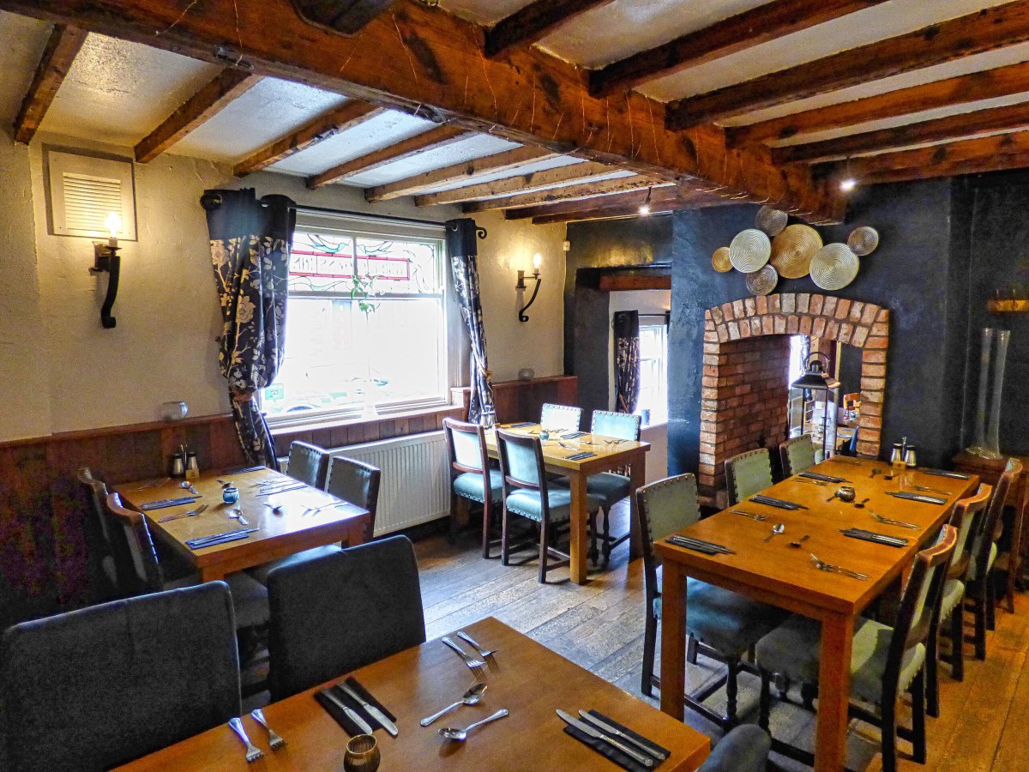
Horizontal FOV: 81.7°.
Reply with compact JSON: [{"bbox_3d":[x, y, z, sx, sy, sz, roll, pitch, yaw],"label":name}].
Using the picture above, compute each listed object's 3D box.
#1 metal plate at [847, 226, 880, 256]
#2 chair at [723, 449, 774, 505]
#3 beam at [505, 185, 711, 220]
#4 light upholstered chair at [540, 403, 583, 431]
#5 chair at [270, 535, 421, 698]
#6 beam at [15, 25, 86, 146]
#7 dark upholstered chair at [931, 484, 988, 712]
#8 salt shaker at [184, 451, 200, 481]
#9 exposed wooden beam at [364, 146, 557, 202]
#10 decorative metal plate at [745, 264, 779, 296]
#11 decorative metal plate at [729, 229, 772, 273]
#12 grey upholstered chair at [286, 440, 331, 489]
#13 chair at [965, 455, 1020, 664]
[{"bbox_3d":[2.038,-0.848,3.473,0.025,0.170,0.170,-7,10,-43],"label":"metal plate"},{"bbox_3d":[1.365,0.838,2.985,0.440,0.920,0.530,-7,10,-43],"label":"chair"},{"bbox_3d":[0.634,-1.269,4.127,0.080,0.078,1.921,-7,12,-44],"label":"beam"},{"bbox_3d":[0.220,0.636,4.604,0.530,0.920,0.440,-7,10,-43],"label":"light upholstered chair"},{"bbox_3d":[-0.302,0.950,1.529,0.450,0.970,0.580,-5,8,-37],"label":"chair"},{"bbox_3d":[-1.737,-1.093,2.186,0.052,0.080,1.520,-6,9,-43],"label":"beam"},{"bbox_3d":[1.711,0.859,2.611,0.450,0.900,0.480,-7,10,-40],"label":"dark upholstered chair"},{"bbox_3d":[-1.786,0.434,3.293,0.062,0.123,0.062,-7,10,-43],"label":"salt shaker"},{"bbox_3d":[-0.384,-1.197,3.338,0.055,0.088,1.580,-6,9,-43],"label":"exposed wooden beam"},{"bbox_3d":[1.595,-0.688,3.858,0.200,0.200,0.025,5,8,39],"label":"decorative metal plate"},{"bbox_3d":[1.566,-0.896,3.951,0.025,0.292,0.292,-7,10,-43],"label":"decorative metal plate"},{"bbox_3d":[-1.274,0.804,3.075,0.520,0.920,0.450,-7,9,-44],"label":"grey upholstered chair"},{"bbox_3d":[2.173,0.794,3.000,0.450,0.920,0.520,-6,9,-43],"label":"chair"}]

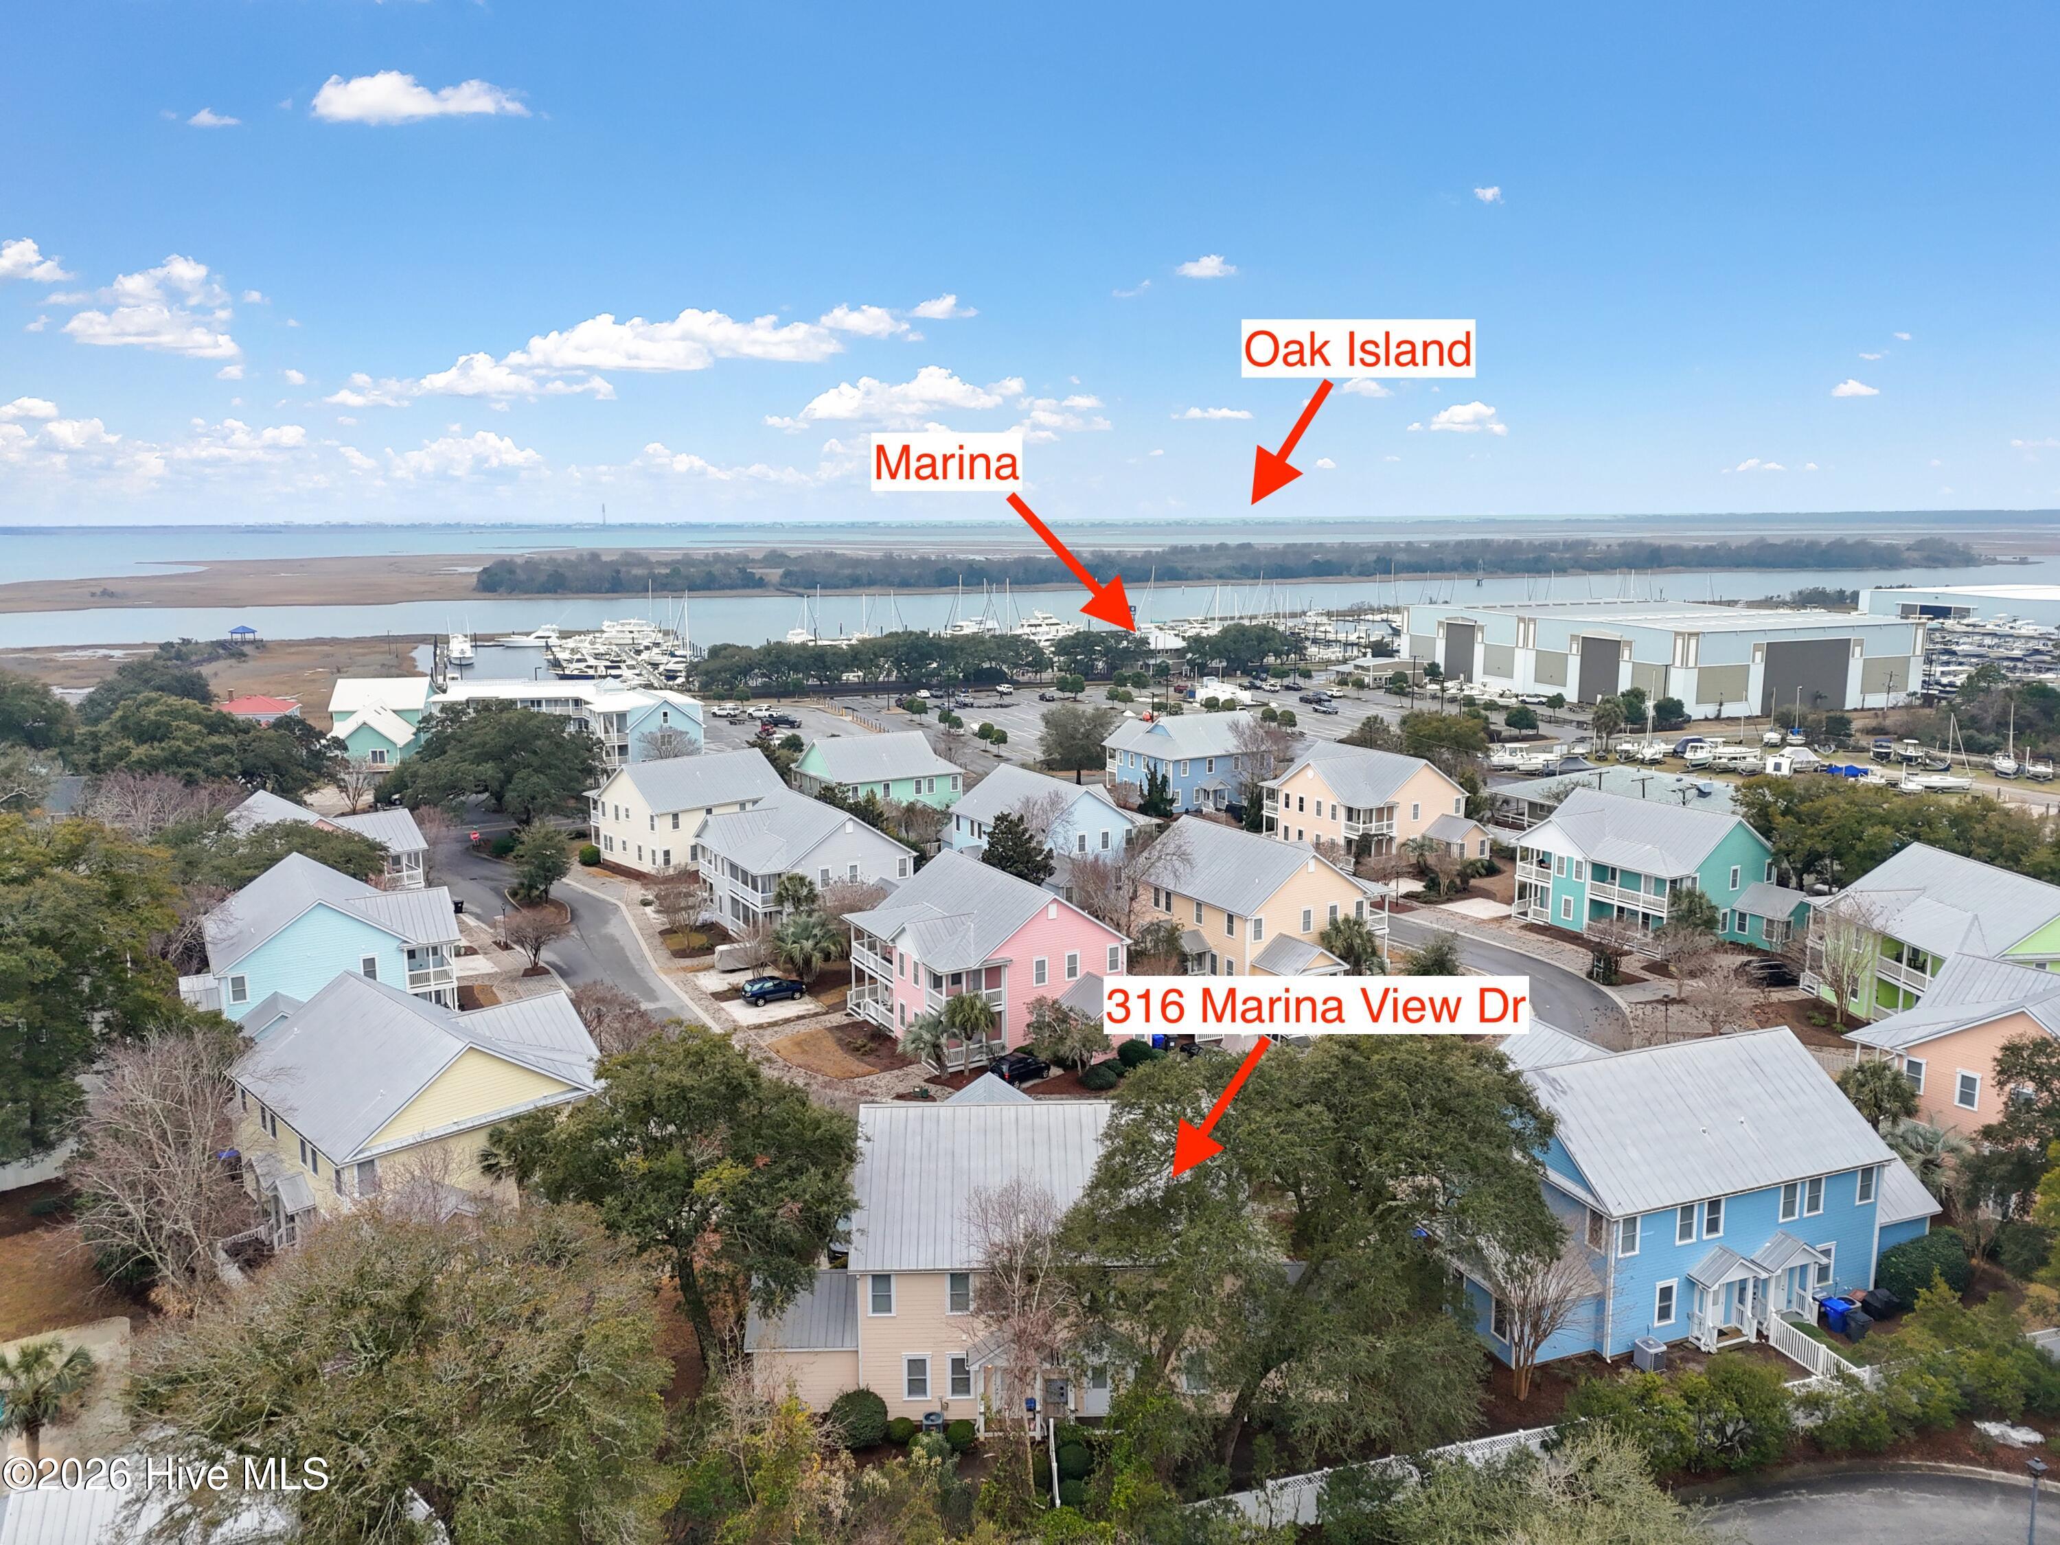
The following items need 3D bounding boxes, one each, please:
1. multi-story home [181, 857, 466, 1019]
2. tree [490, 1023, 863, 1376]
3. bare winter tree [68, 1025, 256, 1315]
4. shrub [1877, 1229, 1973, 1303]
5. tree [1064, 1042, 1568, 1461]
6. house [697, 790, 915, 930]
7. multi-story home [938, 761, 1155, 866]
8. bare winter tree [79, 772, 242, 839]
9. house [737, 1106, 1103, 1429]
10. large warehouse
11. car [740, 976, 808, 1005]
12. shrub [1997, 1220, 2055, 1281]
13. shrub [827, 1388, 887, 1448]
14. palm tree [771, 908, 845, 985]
[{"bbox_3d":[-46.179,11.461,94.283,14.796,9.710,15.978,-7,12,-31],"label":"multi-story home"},{"bbox_3d":[-13.124,16.638,53.306,12.500,13.800,12.000,0,10,0],"label":"tree"},{"bbox_3d":[-36.072,16.533,59.006,7.500,12.000,7.500,0,10,0],"label":"bare winter tree"},{"bbox_3d":[38.207,20.978,60.902,3.500,2.750,2.800,-4,11,-20],"label":"shrub"},{"bbox_3d":[9.826,16.510,50.129,17.300,14.600,14.500,0,10,0],"label":"tree"},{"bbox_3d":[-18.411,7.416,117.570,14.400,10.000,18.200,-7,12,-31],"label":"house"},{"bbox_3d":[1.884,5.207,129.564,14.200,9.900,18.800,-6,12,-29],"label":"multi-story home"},{"bbox_3d":[-82.645,4.807,135.828,15.000,9.200,11.000,0,10,0],"label":"bare winter tree"},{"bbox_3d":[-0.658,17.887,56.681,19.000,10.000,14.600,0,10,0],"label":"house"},{"bbox_3d":[120.836,-24.549,282.942,51.500,15.300,82.000,-4,11,-18],"label":"large warehouse"},{"bbox_3d":[-17.875,14.910,100.094,4.500,1.650,1.820,-6,11,-28],"label":"car"},{"bbox_3d":[42.865,20.408,61.613,2.600,2.250,2.600,0,10,0],"label":"shrub"},{"bbox_3d":[-6.212,23.278,51.723,2.100,1.850,2.050,0,10,0],"label":"shrub"},{"bbox_3d":[-16.096,12.541,102.969,5.000,5.300,5.000,0,10,0],"label":"palm tree"}]

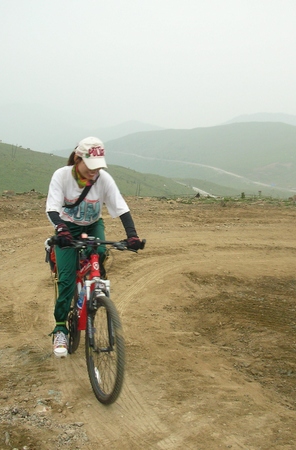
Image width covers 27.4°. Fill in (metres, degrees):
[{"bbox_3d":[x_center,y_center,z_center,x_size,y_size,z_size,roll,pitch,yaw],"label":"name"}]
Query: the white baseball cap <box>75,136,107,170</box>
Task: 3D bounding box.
[{"bbox_3d":[-0.378,-0.480,4.020,0.180,0.150,0.265,-4,33,-33],"label":"white baseball cap"}]

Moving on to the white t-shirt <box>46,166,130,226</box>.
[{"bbox_3d":[-0.423,-0.192,4.240,0.540,0.440,0.400,-2,7,-15],"label":"white t-shirt"}]

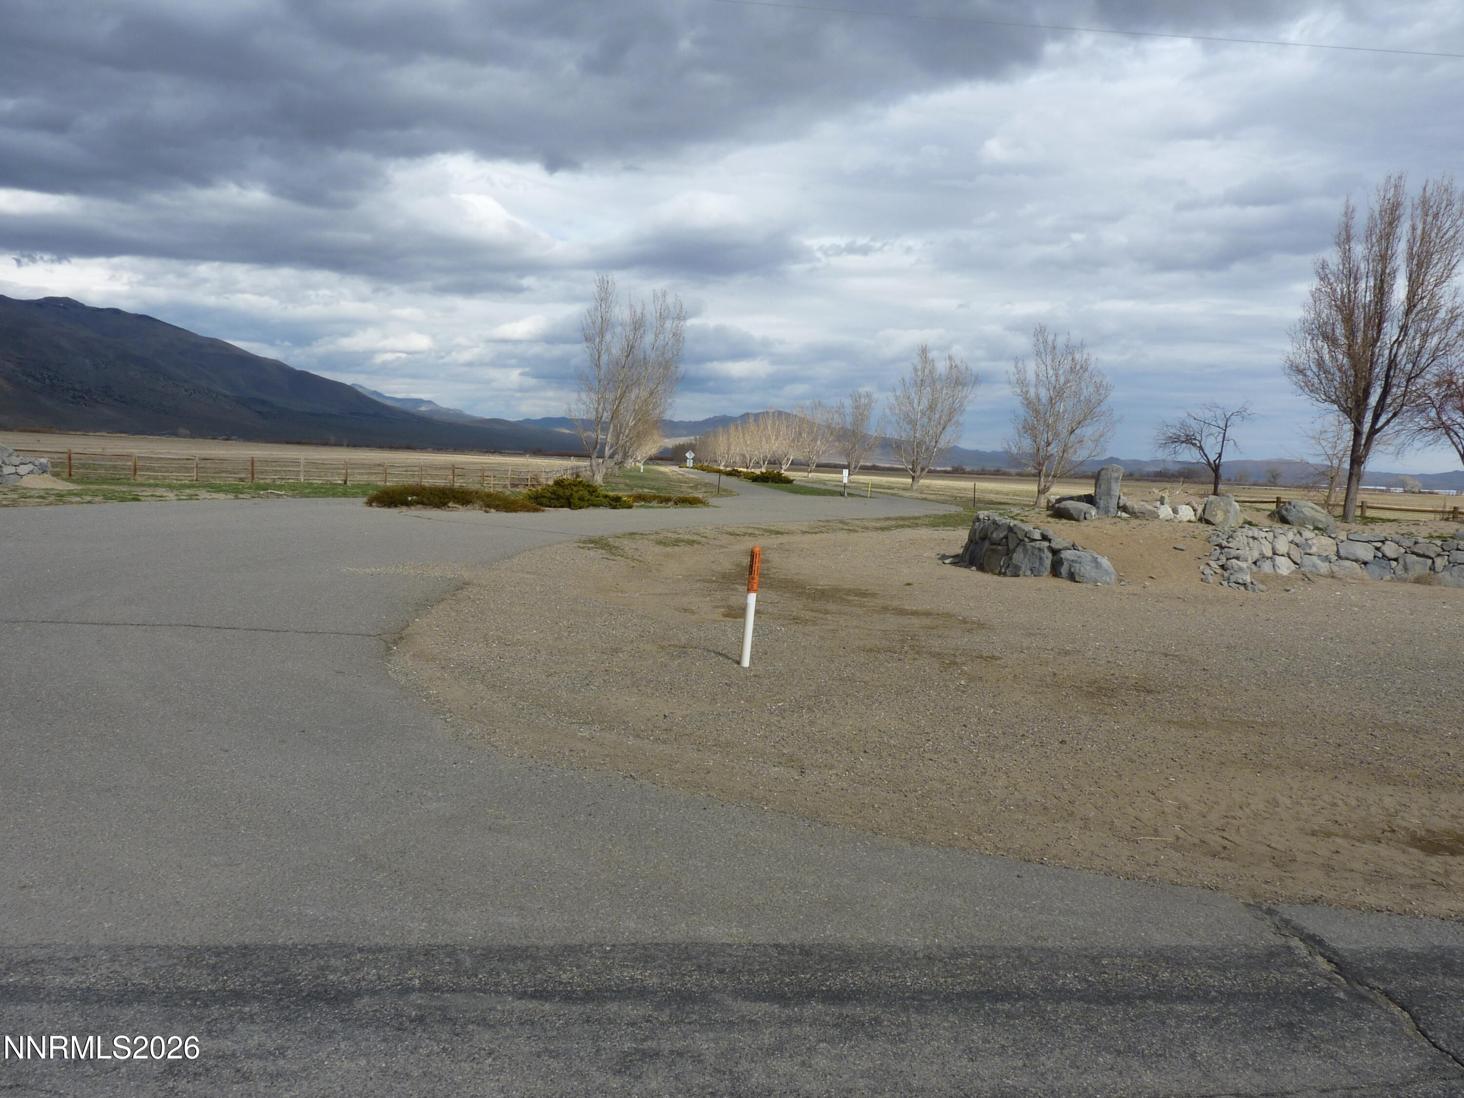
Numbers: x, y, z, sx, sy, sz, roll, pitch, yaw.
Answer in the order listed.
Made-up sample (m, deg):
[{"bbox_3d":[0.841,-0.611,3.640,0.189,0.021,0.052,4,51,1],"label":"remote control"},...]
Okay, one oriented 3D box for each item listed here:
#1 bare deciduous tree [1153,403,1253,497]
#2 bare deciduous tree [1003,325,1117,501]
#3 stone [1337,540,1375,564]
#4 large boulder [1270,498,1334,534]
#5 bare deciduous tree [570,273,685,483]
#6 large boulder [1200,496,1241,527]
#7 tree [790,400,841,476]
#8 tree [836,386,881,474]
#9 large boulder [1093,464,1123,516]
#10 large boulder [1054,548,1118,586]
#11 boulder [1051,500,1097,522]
[{"bbox_3d":[11.540,-2.230,28.000,2.468,2.692,2.300,4,5,22],"label":"bare deciduous tree"},{"bbox_3d":[16.931,-6.885,59.000,5.909,9.455,5.700,4,5,16],"label":"bare deciduous tree"},{"bbox_3d":[11.588,0.048,21.200,0.669,0.414,0.420,2,4,0],"label":"stone"},{"bbox_3d":[10.796,-0.617,21.600,1.172,0.617,0.800,2,4,0],"label":"large boulder"},{"bbox_3d":[-6.107,-9.982,67.000,6.778,12.448,6.500,2,4,-5],"label":"bare deciduous tree"},{"bbox_3d":[8.659,-0.647,20.200,0.711,0.596,0.600,2,4,0],"label":"large boulder"},{"bbox_3d":[10.529,-14.112,146.000,6.873,9.944,6.300,3,4,4],"label":"tree"},{"bbox_3d":[12.949,-11.660,117.000,4.922,9.375,4.600,3,4,6],"label":"tree"},{"bbox_3d":[6.979,-1.073,21.100,0.496,0.962,0.420,2,4,0],"label":"large boulder"},{"bbox_3d":[5.624,0.292,18.200,0.939,0.537,0.700,2,4,0],"label":"large boulder"},{"bbox_3d":[5.910,-0.651,19.700,0.731,0.337,0.500,2,4,0],"label":"boulder"}]

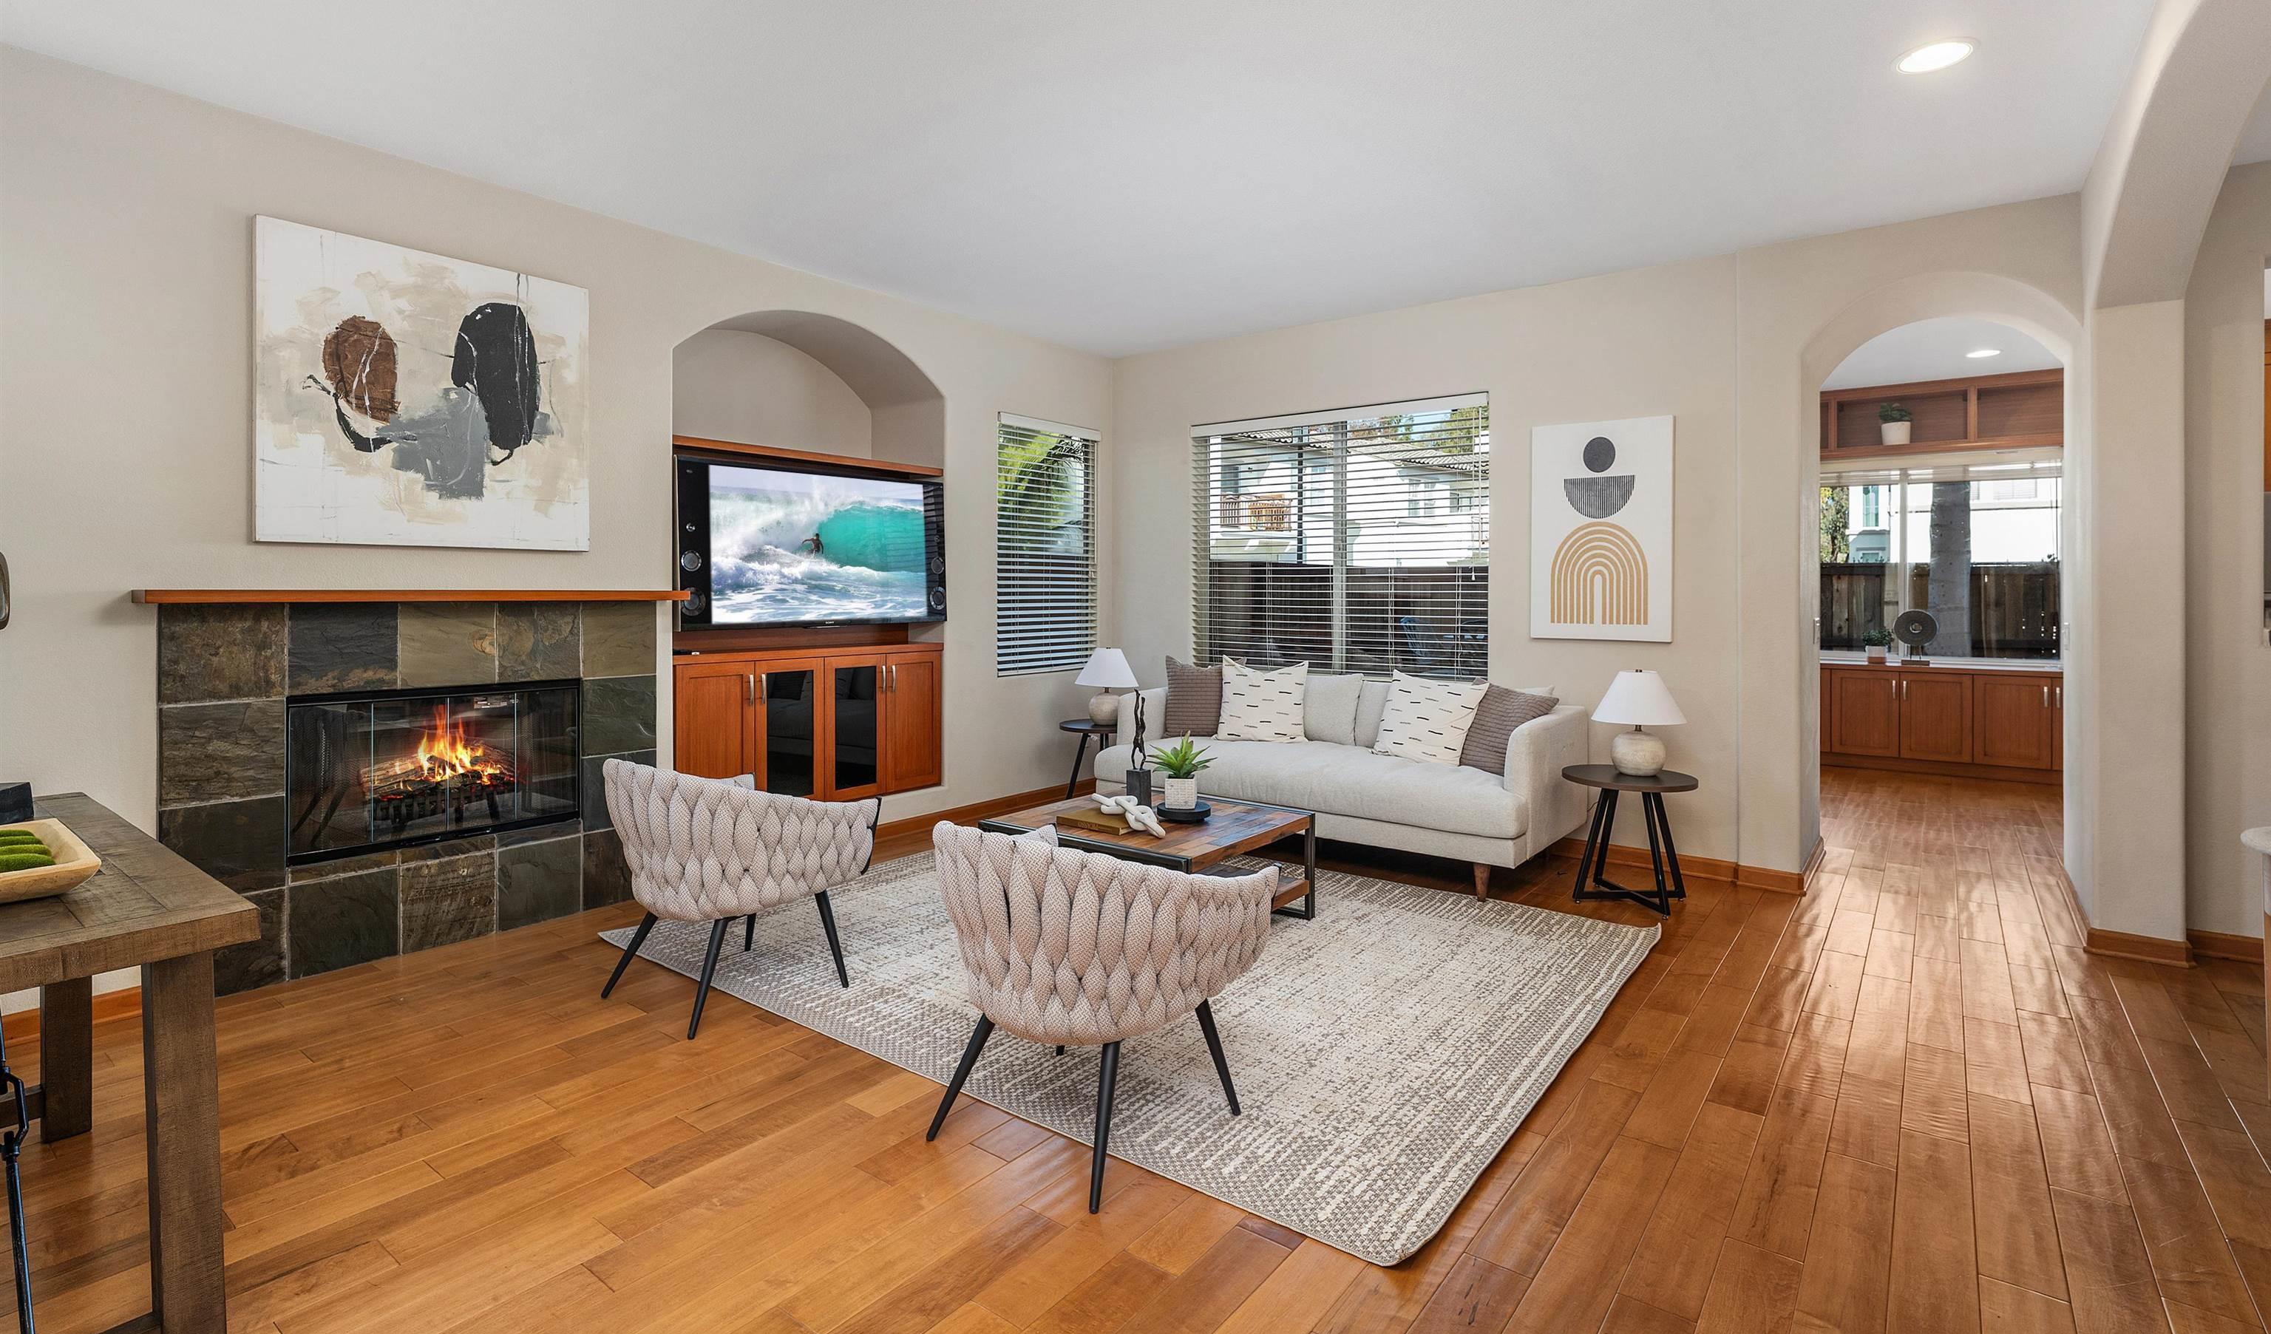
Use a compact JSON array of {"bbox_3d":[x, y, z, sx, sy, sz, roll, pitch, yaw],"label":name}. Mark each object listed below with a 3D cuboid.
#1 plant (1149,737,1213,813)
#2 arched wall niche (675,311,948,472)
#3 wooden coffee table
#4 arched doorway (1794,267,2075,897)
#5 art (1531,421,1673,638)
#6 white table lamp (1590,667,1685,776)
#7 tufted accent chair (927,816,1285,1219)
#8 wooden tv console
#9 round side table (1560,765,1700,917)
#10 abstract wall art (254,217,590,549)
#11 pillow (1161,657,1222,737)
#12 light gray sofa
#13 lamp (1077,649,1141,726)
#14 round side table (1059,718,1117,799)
[{"bbox_3d":[0.178,0.399,3.931,0.250,0.280,0.250,3,5,38],"label":"plant"},{"bbox_3d":[-1.707,-1.331,4.945,0.600,0.640,1.465,3,4,36],"label":"arched wall niche"},{"bbox_3d":[0.065,0.776,3.859,0.920,0.404,0.870,3,5,38],"label":"wooden coffee table"},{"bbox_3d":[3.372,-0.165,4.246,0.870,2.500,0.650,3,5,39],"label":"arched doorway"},{"bbox_3d":[2.179,-0.633,4.721,0.614,1.022,0.035,3,5,39],"label":"art"},{"bbox_3d":[2.046,0.230,4.110,0.340,0.425,0.340,3,4,38],"label":"white table lamp"},{"bbox_3d":[-0.132,0.719,2.405,0.720,0.750,0.660,3,5,38],"label":"tufted accent chair"},{"bbox_3d":[-1.707,0.290,5.008,0.560,0.765,1.476,3,4,38],"label":"wooden tv console"},{"bbox_3d":[2.009,0.689,4.095,0.490,0.505,0.490,3,4,38],"label":"round side table"},{"bbox_3d":[-2.441,-0.925,3.533,0.040,1.010,0.980,3,4,36],"label":"abstract wall art"},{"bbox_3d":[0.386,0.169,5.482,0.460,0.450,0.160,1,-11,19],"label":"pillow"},{"bbox_3d":[0.955,0.472,4.987,2.141,0.800,1.006,3,4,38],"label":"light gray sofa"},{"bbox_3d":[-0.167,0.109,5.664,0.340,0.425,0.340,0,3,0],"label":"lamp"},{"bbox_3d":[-0.162,0.574,5.673,0.500,0.515,0.500,0,4,0],"label":"round side table"}]

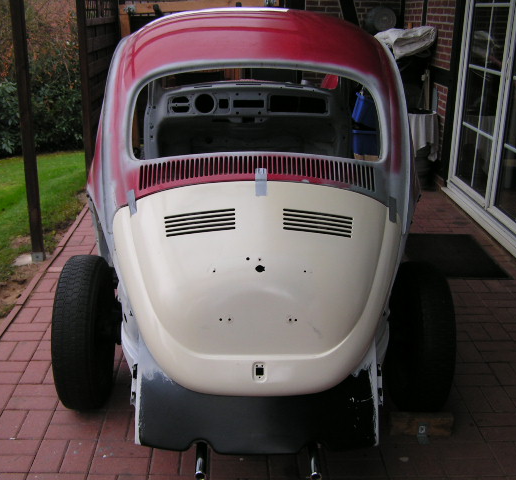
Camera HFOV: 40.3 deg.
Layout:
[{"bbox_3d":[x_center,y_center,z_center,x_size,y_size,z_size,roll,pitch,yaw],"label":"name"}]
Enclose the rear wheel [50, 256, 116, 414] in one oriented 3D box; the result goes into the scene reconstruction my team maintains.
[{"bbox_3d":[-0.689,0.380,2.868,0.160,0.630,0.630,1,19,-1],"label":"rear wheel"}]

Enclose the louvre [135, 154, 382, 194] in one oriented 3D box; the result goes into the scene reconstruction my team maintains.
[{"bbox_3d":[0.004,-0.249,2.571,0.887,0.114,0.114,1,59,-1],"label":"louvre"}]

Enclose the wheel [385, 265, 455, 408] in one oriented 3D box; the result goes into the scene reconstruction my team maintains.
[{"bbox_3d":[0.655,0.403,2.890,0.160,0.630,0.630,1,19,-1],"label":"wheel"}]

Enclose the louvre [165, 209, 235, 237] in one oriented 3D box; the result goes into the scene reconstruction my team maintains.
[{"bbox_3d":[-0.197,-0.058,2.408,0.252,0.030,0.083,-6,58,11],"label":"louvre"}]

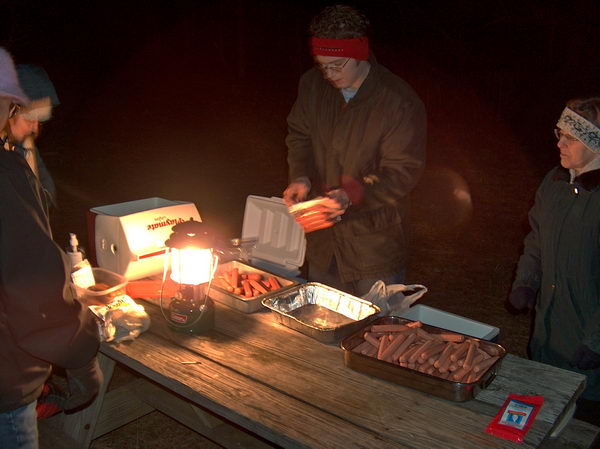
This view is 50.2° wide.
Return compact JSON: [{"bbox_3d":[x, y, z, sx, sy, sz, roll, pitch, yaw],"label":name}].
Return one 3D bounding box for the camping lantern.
[{"bbox_3d":[-0.319,0.141,1.882,0.155,0.340,0.155,3,15,-1],"label":"camping lantern"}]

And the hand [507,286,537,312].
[{"bbox_3d":[0.767,0.260,2.220,0.110,0.100,0.090,-9,19,-39],"label":"hand"}]

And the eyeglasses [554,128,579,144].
[{"bbox_3d":[0.930,-0.296,2.170,0.130,0.045,0.135,5,15,6],"label":"eyeglasses"}]

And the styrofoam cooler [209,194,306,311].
[{"bbox_3d":[-0.147,0.097,2.220,0.330,0.280,0.380,14,18,35],"label":"styrofoam cooler"}]

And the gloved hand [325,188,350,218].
[{"bbox_3d":[0.123,-0.069,2.100,0.110,0.095,0.090,-3,16,-23],"label":"gloved hand"}]

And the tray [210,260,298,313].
[{"bbox_3d":[-0.195,0.217,2.168,0.300,0.058,0.250,16,19,39],"label":"tray"}]

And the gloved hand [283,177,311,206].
[{"bbox_3d":[-0.011,-0.108,2.100,0.090,0.100,0.100,11,17,26],"label":"gloved hand"}]

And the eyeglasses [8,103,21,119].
[{"bbox_3d":[-0.729,-0.273,1.550,0.130,0.045,0.135,17,2,-43],"label":"eyeglasses"}]

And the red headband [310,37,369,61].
[{"bbox_3d":[0.133,-0.591,2.150,0.175,0.080,0.200,16,20,40],"label":"red headband"}]

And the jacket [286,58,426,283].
[{"bbox_3d":[0.208,-0.192,2.360,0.500,0.830,0.370,10,17,24],"label":"jacket"}]

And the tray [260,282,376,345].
[{"bbox_3d":[0.065,0.277,1.997,0.310,0.060,0.265,17,20,41],"label":"tray"}]

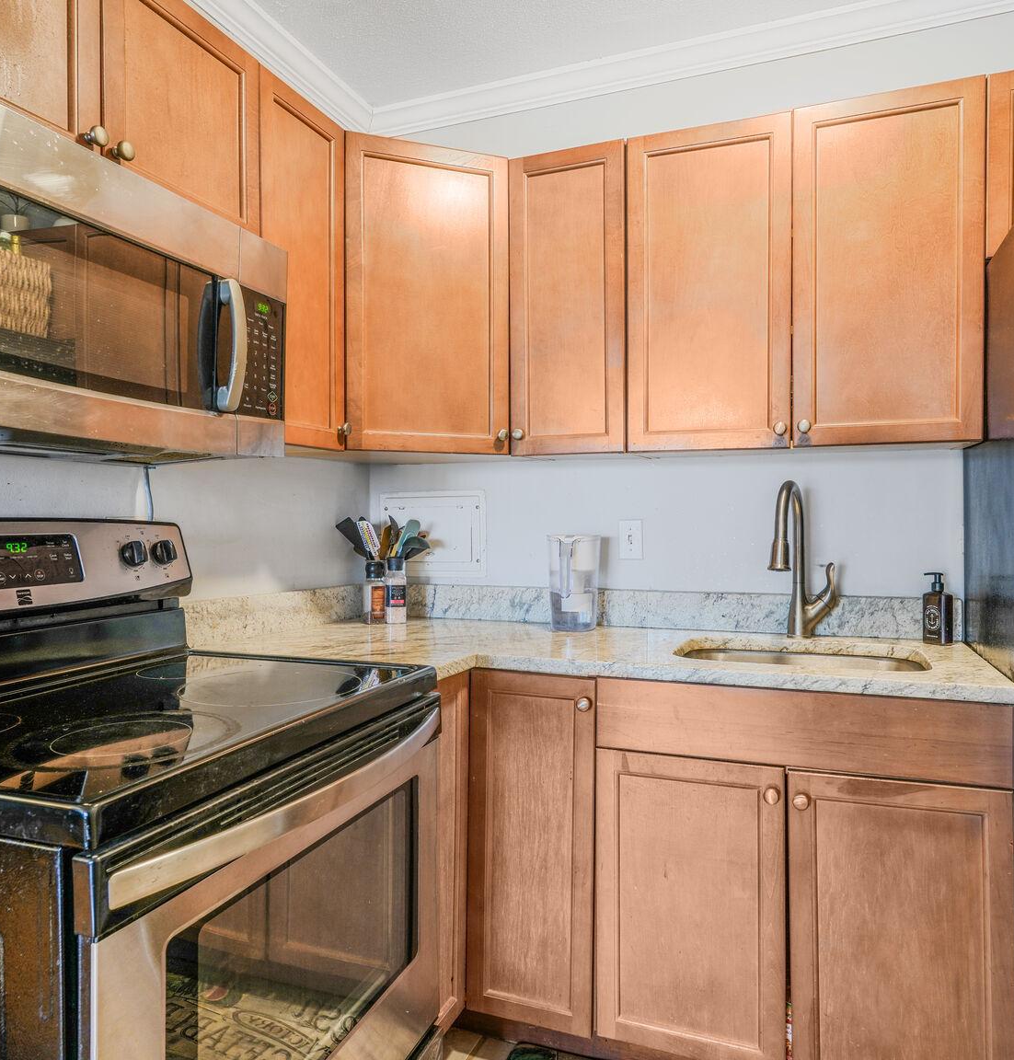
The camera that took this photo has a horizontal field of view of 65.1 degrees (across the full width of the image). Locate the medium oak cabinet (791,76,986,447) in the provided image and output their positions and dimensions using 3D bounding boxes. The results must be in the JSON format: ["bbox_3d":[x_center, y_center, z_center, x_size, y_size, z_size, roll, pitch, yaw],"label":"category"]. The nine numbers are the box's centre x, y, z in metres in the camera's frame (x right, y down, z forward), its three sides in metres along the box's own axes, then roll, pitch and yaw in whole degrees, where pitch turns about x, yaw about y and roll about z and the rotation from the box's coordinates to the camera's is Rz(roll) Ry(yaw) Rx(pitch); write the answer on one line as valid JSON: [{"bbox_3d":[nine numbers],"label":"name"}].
[{"bbox_3d":[0.883,-0.574,1.879,0.379,0.760,0.300,0,1,21],"label":"medium oak cabinet"}]

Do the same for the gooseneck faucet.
[{"bbox_3d":[0.726,0.077,1.930,0.125,0.397,0.250,0,1,32],"label":"gooseneck faucet"}]

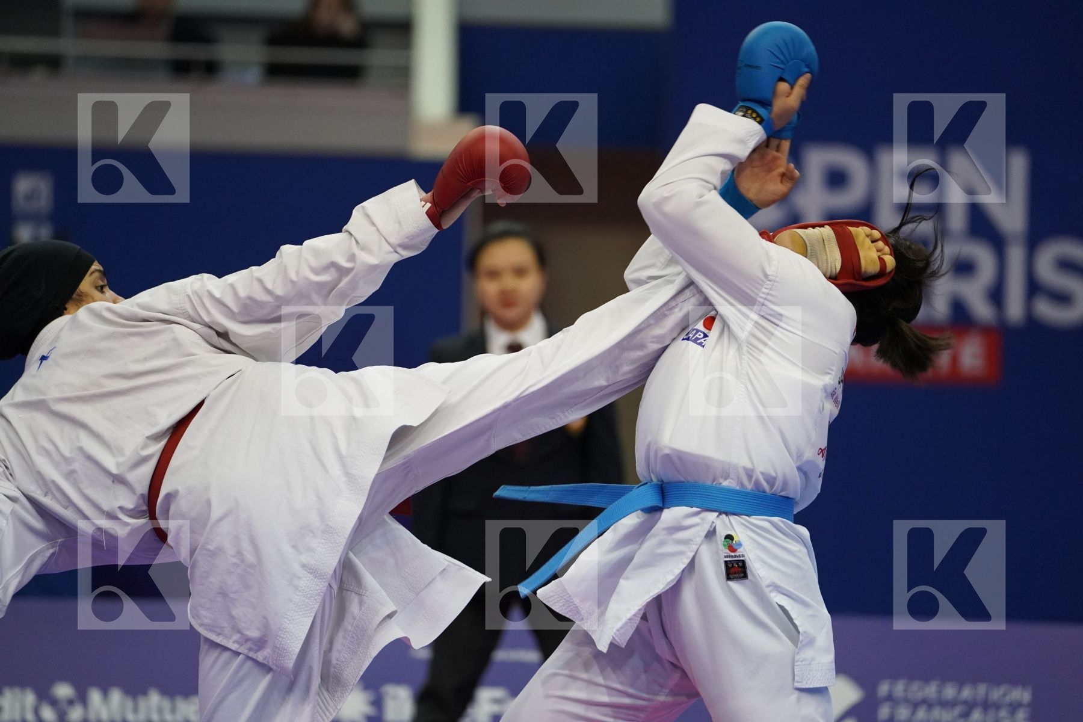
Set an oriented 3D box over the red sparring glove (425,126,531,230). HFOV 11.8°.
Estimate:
[{"bbox_3d":[-0.104,-0.290,8.500,0.190,0.128,0.125,-45,0,0],"label":"red sparring glove"}]

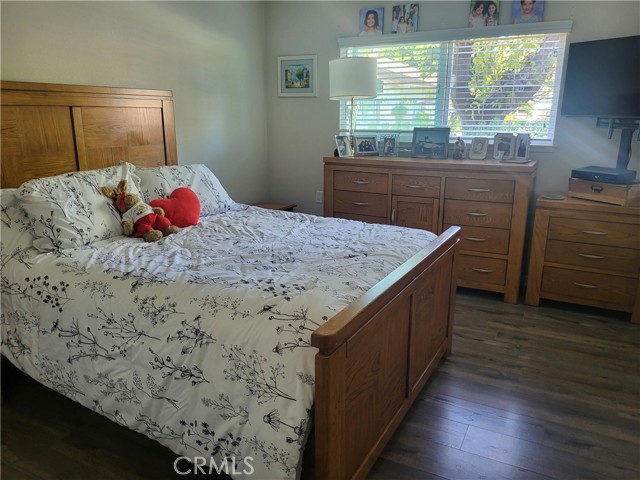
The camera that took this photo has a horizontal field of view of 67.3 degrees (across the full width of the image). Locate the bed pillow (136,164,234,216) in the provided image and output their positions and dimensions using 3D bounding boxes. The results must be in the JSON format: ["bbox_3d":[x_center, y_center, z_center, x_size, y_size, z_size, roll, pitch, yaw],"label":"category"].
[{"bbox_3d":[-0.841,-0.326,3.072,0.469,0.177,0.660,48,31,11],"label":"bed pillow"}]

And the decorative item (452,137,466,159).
[{"bbox_3d":[1.107,-0.723,3.805,0.095,0.176,0.079,8,17,28],"label":"decorative item"}]

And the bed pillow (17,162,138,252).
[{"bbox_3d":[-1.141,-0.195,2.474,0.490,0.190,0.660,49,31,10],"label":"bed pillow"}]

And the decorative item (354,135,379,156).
[{"bbox_3d":[0.421,-0.822,4.197,0.225,0.172,0.068,8,8,28],"label":"decorative item"}]

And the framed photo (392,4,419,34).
[{"bbox_3d":[0.711,-1.823,3.986,0.215,0.214,0.030,8,17,28],"label":"framed photo"}]

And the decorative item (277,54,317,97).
[{"bbox_3d":[-0.211,-1.556,4.593,0.431,0.383,0.027,8,17,28],"label":"decorative item"}]

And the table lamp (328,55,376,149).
[{"bbox_3d":[0.278,-1.102,4.069,0.403,0.778,0.403,0,15,0],"label":"table lamp"}]

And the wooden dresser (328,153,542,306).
[{"bbox_3d":[0.864,-0.165,4.028,1.639,1.017,0.476,8,17,28],"label":"wooden dresser"}]

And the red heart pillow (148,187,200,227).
[{"bbox_3d":[-0.782,-0.184,2.638,0.116,0.258,0.272,-22,28,50],"label":"red heart pillow"}]

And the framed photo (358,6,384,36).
[{"bbox_3d":[0.448,-1.863,4.127,0.211,0.211,0.030,8,17,28],"label":"framed photo"}]

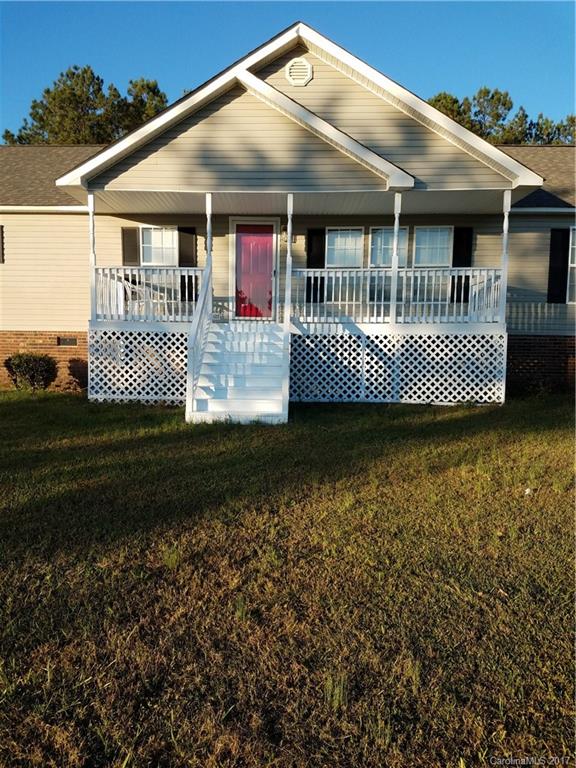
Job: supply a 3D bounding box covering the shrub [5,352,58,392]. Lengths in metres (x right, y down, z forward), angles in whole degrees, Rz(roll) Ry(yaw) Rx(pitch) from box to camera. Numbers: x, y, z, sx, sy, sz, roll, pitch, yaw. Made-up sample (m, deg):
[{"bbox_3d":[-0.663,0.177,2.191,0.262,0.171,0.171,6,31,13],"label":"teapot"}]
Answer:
[{"bbox_3d":[-5.050,-0.210,11.350,1.060,0.800,1.000,0,5,1],"label":"shrub"}]

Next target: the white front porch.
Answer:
[{"bbox_3d":[0.170,-1.480,9.980,7.350,3.720,3.900,0,5,1],"label":"white front porch"}]

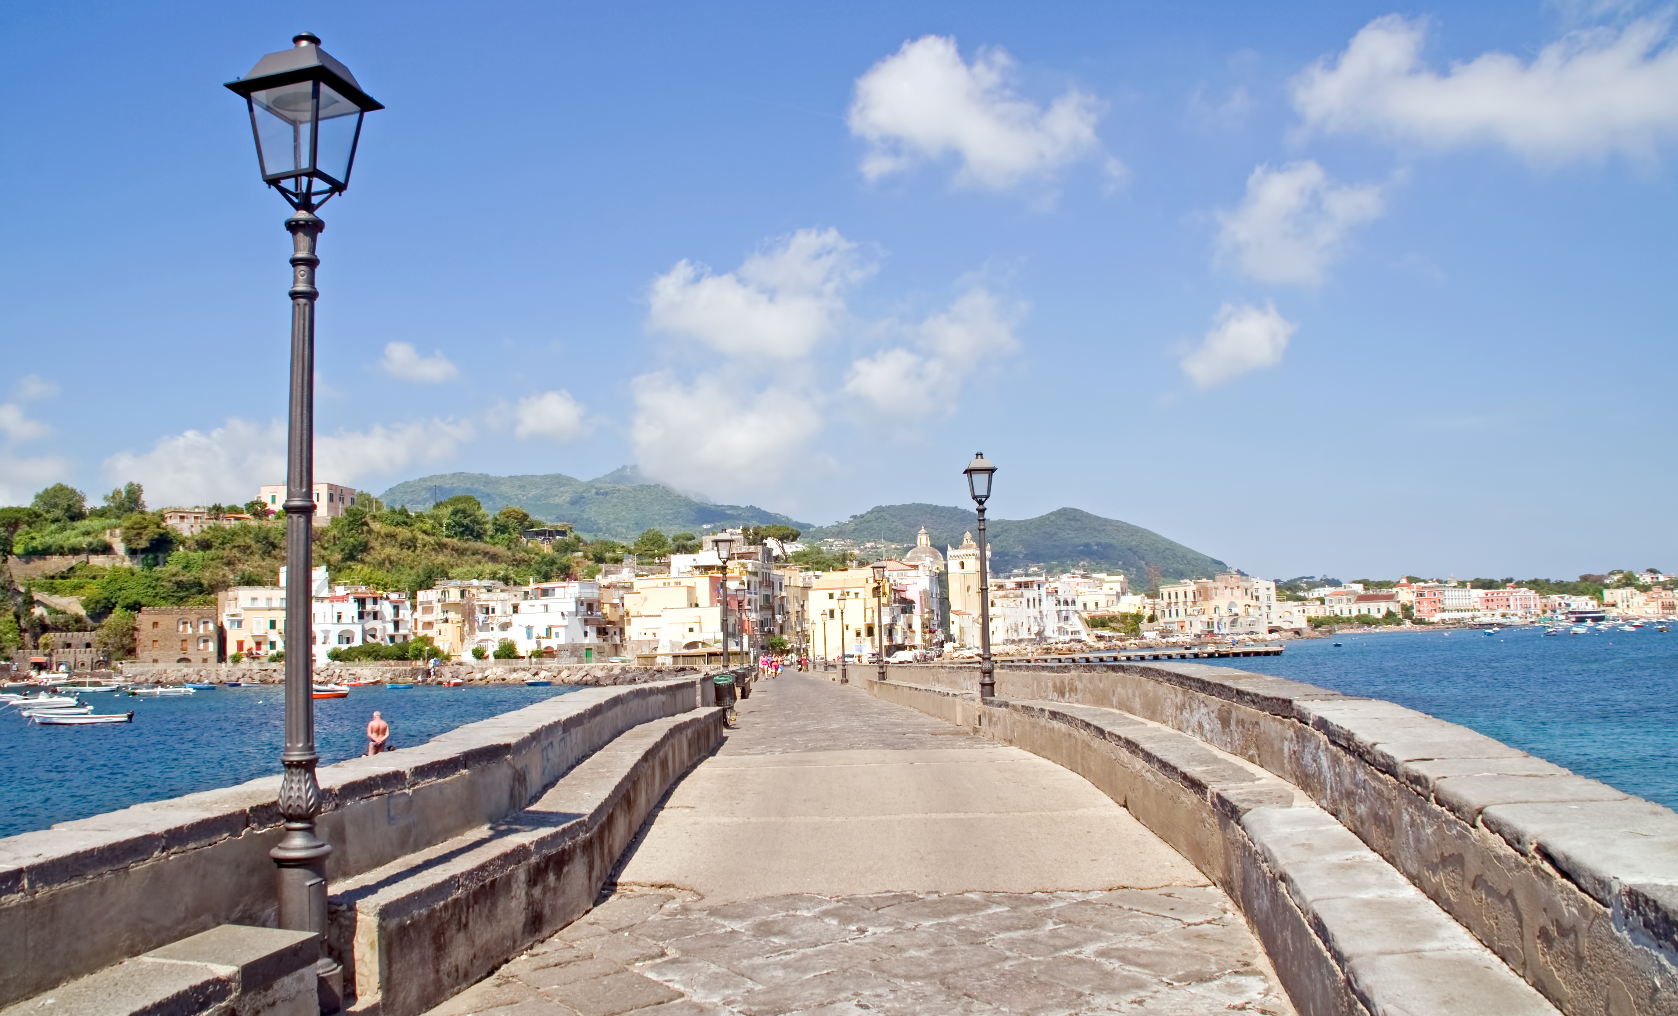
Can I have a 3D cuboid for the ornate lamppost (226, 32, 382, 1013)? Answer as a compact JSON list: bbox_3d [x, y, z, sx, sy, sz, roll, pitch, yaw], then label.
[{"bbox_3d":[-2.317,-0.023,5.463,0.480,4.250,0.480,-3,-6,14],"label":"ornate lamppost"}]

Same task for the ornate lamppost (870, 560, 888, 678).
[{"bbox_3d":[1.362,3.848,40.844,0.480,4.250,0.480,-1,-6,-2],"label":"ornate lamppost"}]

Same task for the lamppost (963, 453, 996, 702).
[{"bbox_3d":[2.286,1.243,19.692,0.480,4.250,0.480,-1,-6,-2],"label":"lamppost"}]

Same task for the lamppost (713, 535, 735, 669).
[{"bbox_3d":[-2.834,2.793,31.563,0.480,4.250,0.480,-1,-6,-2],"label":"lamppost"}]

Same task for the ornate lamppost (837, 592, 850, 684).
[{"bbox_3d":[0.216,6.151,59.348,0.480,4.250,0.480,-1,-6,-2],"label":"ornate lamppost"}]

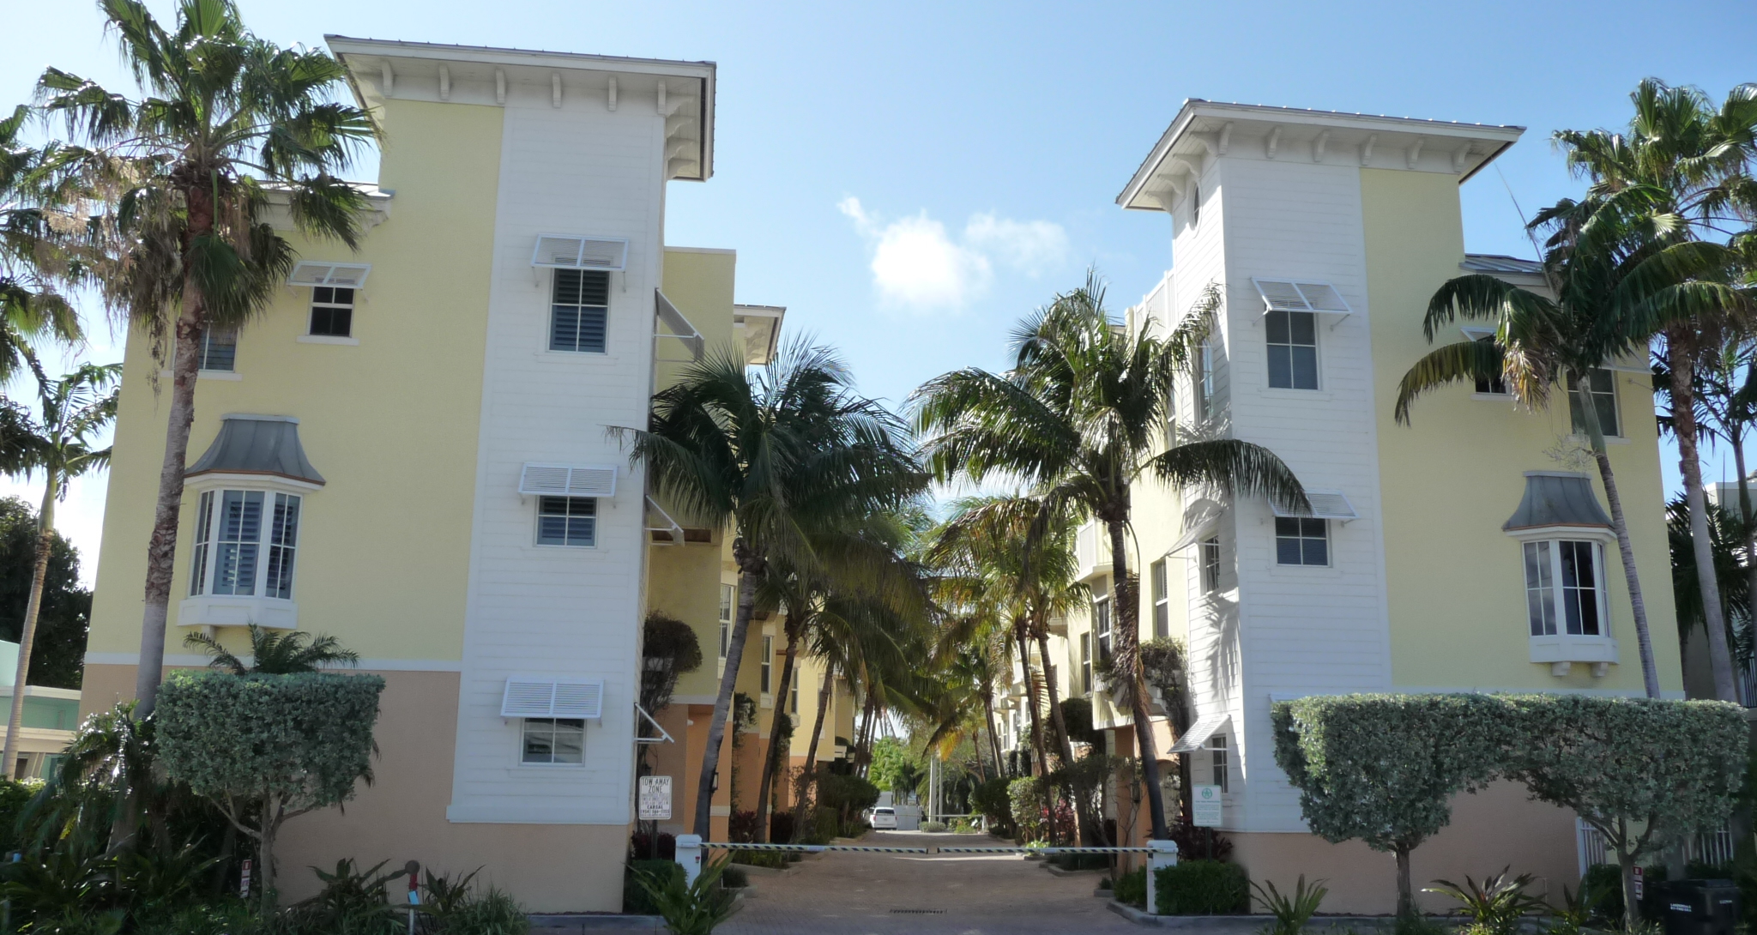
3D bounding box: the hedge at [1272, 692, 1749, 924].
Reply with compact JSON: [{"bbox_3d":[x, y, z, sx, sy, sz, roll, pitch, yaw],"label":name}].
[{"bbox_3d":[8.994,4.917,20.260,6.600,3.250,1.250,2,-13,-7],"label":"hedge"}]

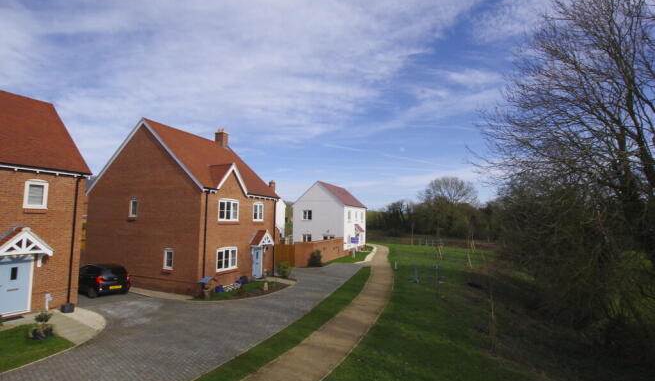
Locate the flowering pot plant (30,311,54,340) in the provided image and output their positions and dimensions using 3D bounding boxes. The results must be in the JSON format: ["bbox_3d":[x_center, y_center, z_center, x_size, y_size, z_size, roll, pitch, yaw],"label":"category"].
[{"bbox_3d":[-8.789,4.082,9.010,0.500,0.800,0.520,-3,-7,23],"label":"flowering pot plant"}]

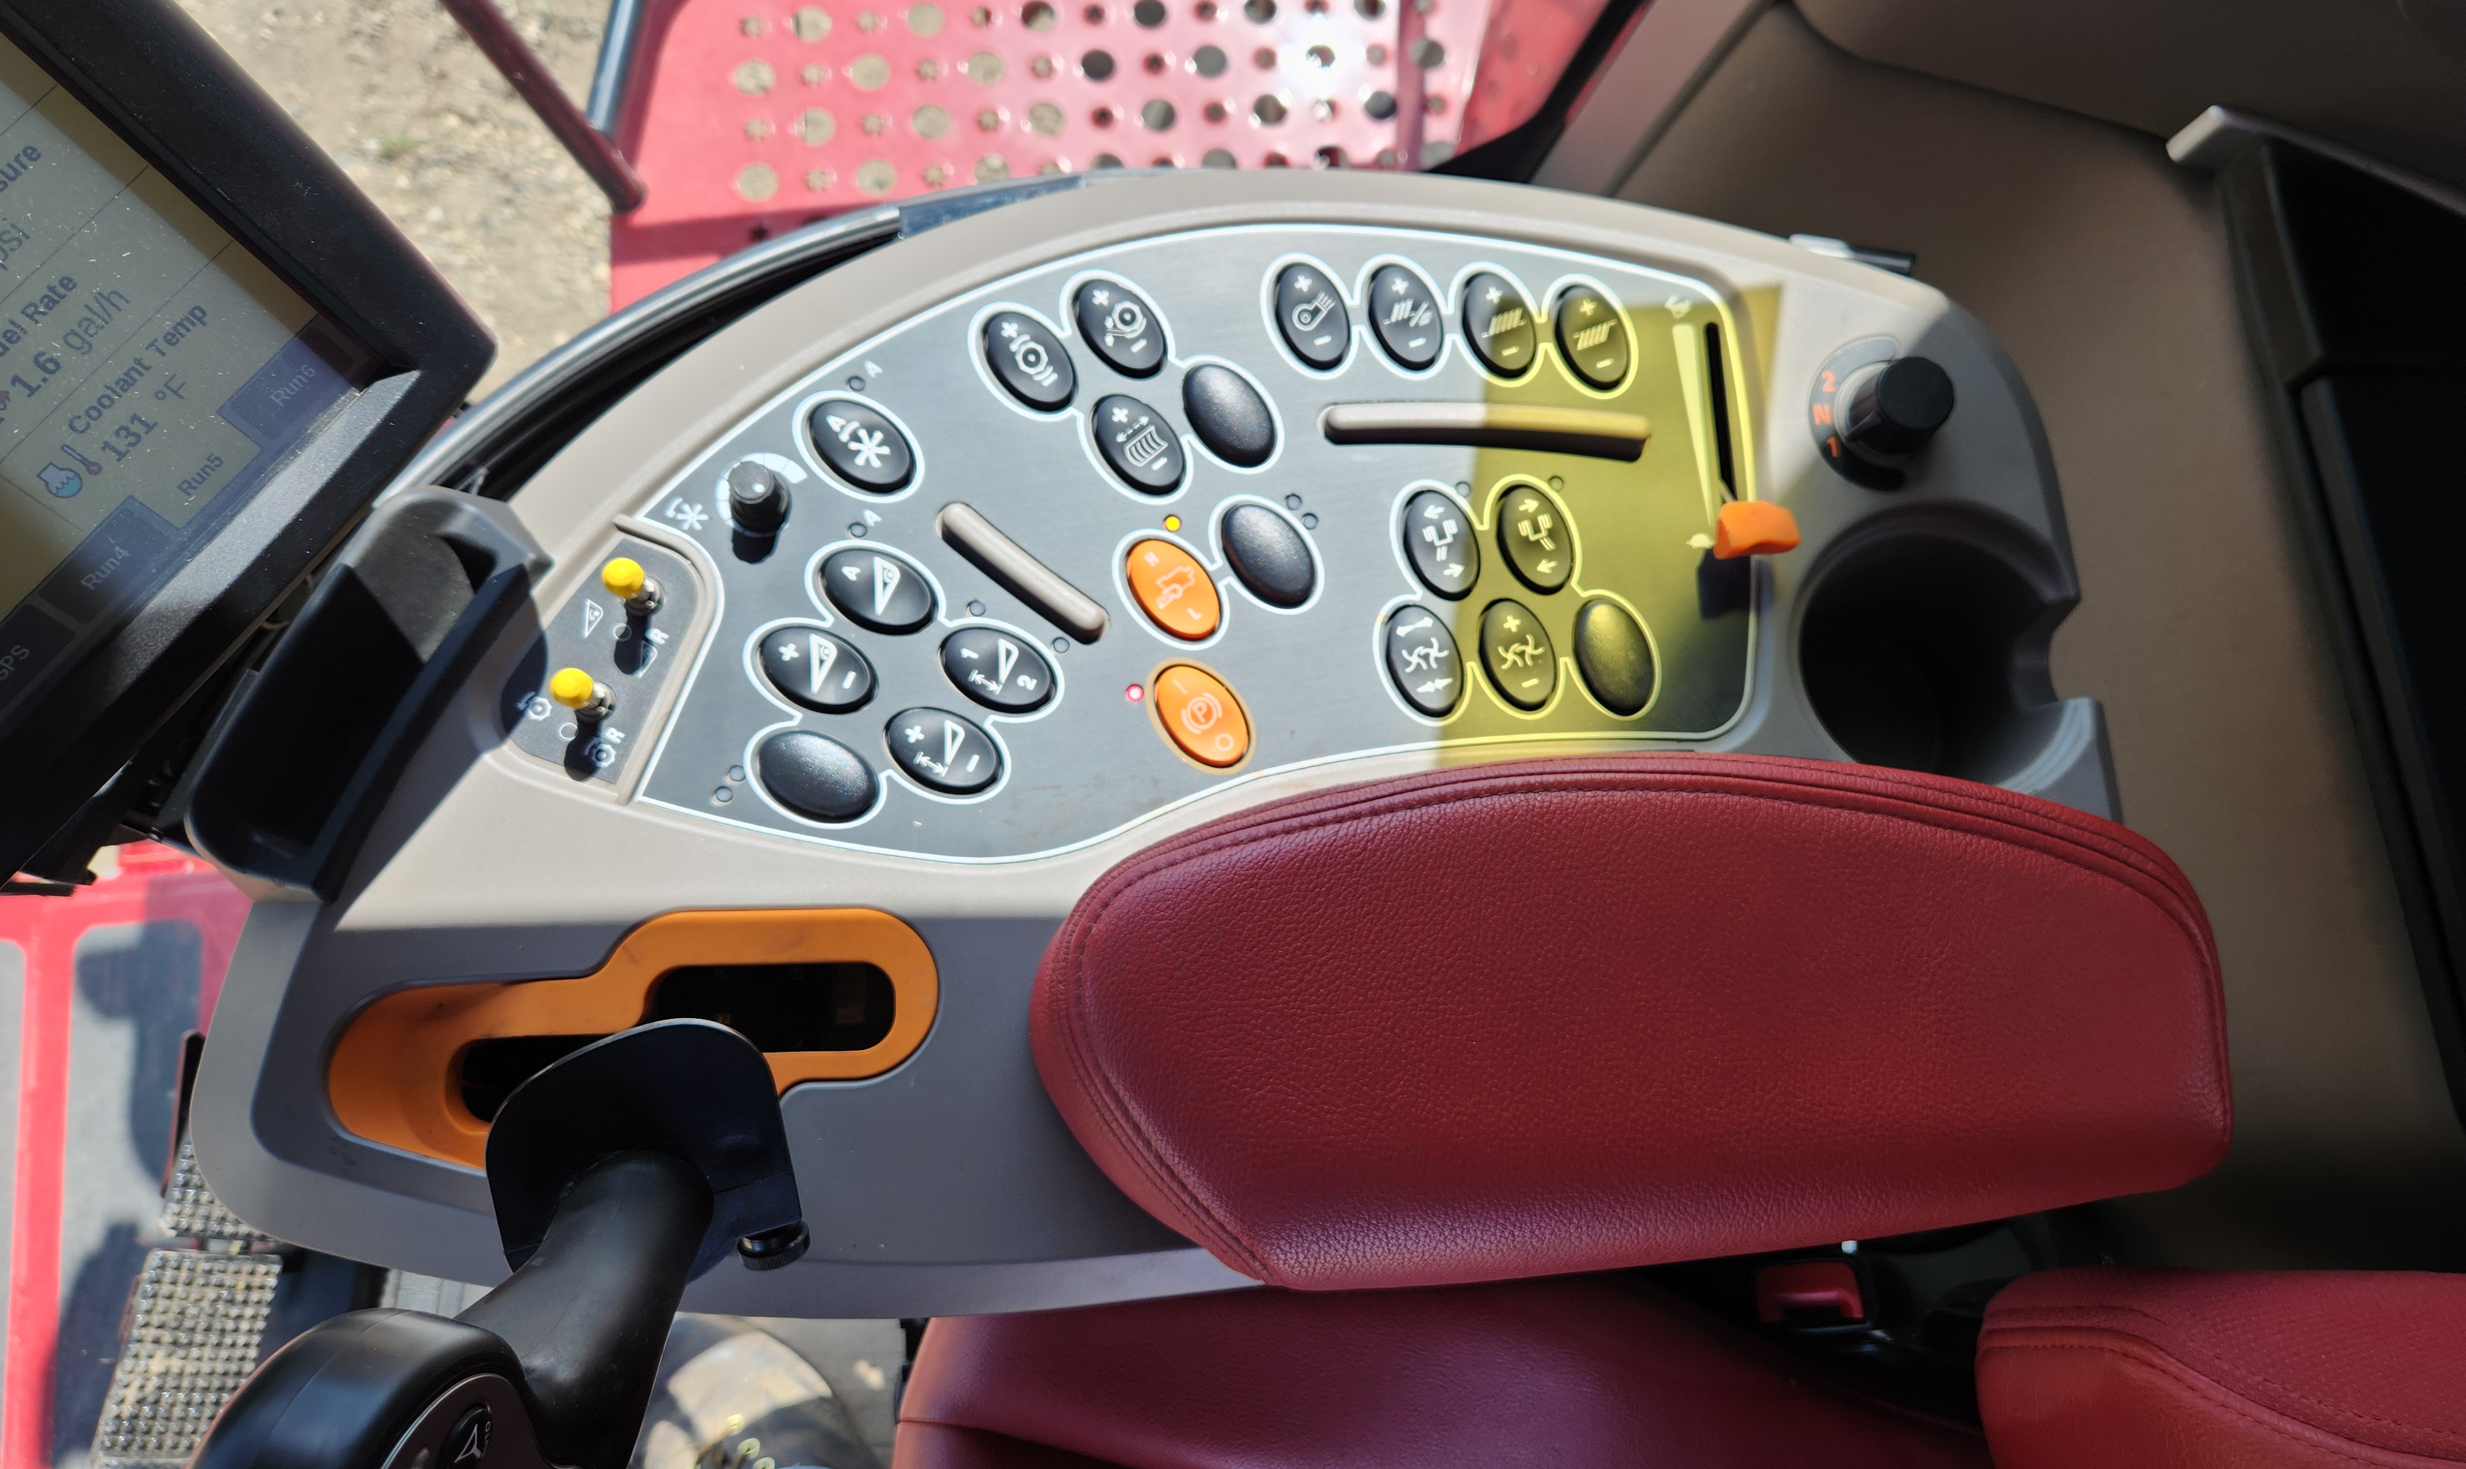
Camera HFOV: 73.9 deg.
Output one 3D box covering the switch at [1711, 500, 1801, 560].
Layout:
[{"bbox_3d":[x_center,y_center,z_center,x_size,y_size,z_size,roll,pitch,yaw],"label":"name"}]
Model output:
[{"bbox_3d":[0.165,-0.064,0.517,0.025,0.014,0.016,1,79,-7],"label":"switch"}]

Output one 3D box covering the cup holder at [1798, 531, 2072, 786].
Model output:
[{"bbox_3d":[0.224,-0.015,0.568,0.100,0.076,0.100,1,79,-7],"label":"cup holder"}]

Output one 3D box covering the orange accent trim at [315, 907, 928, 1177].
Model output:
[{"bbox_3d":[-0.167,0.086,0.468,0.162,0.020,0.073,1,79,-7],"label":"orange accent trim"}]

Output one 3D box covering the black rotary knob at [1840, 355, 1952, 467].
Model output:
[{"bbox_3d":[0.220,-0.109,0.540,0.028,0.018,0.027,-32,84,-12],"label":"black rotary knob"}]

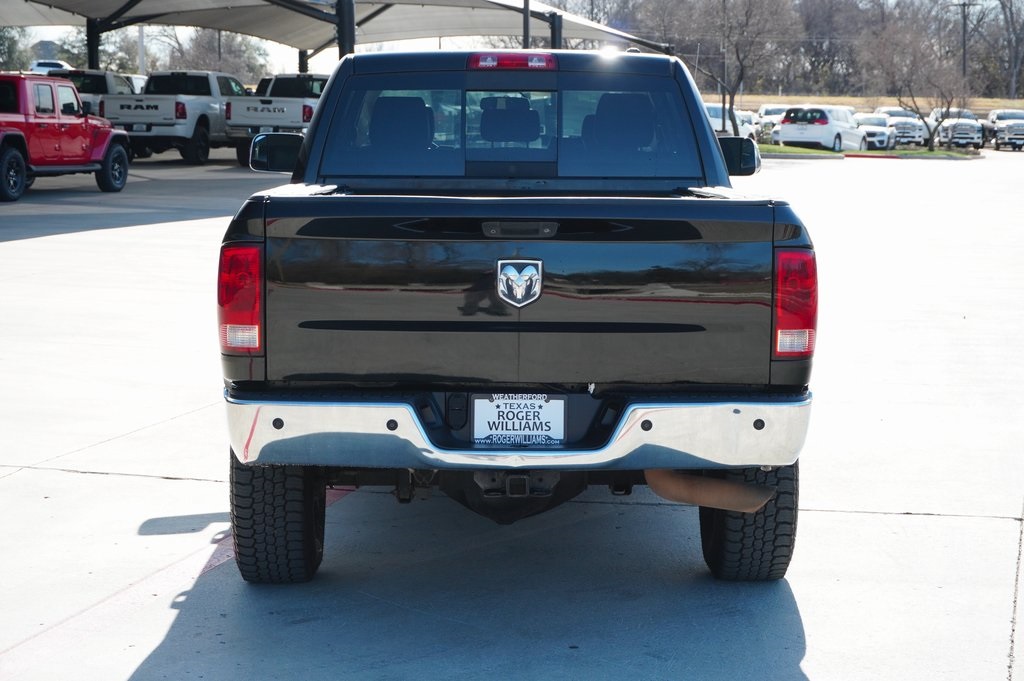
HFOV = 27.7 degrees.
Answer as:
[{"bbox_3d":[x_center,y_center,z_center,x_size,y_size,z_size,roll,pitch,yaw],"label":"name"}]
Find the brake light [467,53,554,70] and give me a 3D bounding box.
[{"bbox_3d":[0.003,-1.217,9.051,0.390,0.080,0.070,0,7,-1],"label":"brake light"}]

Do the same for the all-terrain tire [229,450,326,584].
[{"bbox_3d":[-0.855,0.481,7.755,0.290,0.850,0.850,0,7,-1],"label":"all-terrain tire"}]

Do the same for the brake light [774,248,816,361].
[{"bbox_3d":[0.940,-0.128,6.966,0.148,0.365,0.160,0,7,-1],"label":"brake light"}]

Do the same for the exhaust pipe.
[{"bbox_3d":[0.687,0.522,7.218,0.460,0.145,0.200,3,7,20],"label":"exhaust pipe"}]

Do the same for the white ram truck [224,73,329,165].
[{"bbox_3d":[-4.315,-4.968,46.515,2.150,2.000,6.060,2,7,16],"label":"white ram truck"}]

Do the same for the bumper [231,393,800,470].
[{"bbox_3d":[0.018,0.269,6.725,1.920,0.228,0.380,0,7,-1],"label":"bumper"}]

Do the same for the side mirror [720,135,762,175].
[{"bbox_3d":[1.121,-0.946,10.650,0.310,0.215,0.200,0,7,-1],"label":"side mirror"}]

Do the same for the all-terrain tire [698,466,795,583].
[{"bbox_3d":[0.912,0.486,8.023,0.300,0.850,0.850,0,7,-1],"label":"all-terrain tire"}]

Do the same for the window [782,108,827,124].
[{"bbox_3d":[11.034,-8.429,78.000,1.500,0.550,0.250,4,8,27],"label":"window"}]

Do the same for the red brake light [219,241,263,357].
[{"bbox_3d":[-0.869,-0.141,6.759,0.165,0.370,0.200,0,7,-1],"label":"red brake light"}]

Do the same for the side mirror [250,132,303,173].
[{"bbox_3d":[-1.199,-0.964,10.674,0.310,0.215,0.190,0,7,-1],"label":"side mirror"}]

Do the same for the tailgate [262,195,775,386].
[{"bbox_3d":[0.022,-0.172,6.922,1.680,0.625,0.100,0,7,-1],"label":"tailgate"}]

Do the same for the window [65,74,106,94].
[{"bbox_3d":[-9.716,-5.738,46.500,1.550,0.460,0.180,2,7,14],"label":"window"}]

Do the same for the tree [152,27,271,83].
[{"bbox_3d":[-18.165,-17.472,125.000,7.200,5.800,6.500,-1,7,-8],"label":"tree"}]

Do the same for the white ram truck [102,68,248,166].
[{"bbox_3d":[-7.380,-5.120,47.800,2.060,2.050,6.070,2,7,12],"label":"white ram truck"}]

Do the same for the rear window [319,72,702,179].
[{"bbox_3d":[-0.004,-0.933,9.003,1.660,0.465,0.090,0,-8,-1],"label":"rear window"}]

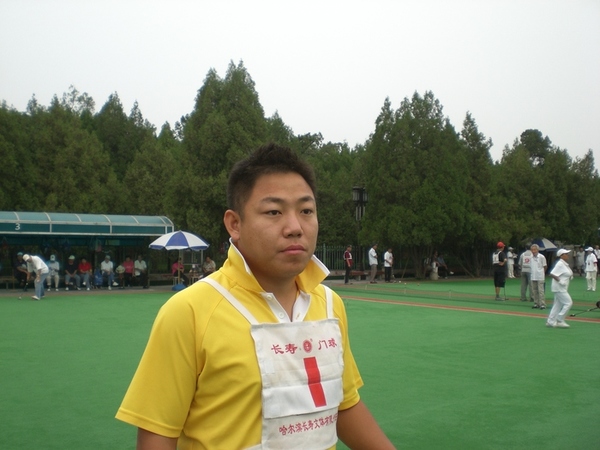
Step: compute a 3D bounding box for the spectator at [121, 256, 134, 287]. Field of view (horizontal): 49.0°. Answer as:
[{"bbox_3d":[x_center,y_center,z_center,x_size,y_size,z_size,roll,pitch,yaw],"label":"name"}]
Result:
[{"bbox_3d":[-6.255,1.713,23.991,0.480,1.190,0.680,1,-2,-23],"label":"spectator"}]

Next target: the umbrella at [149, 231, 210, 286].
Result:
[{"bbox_3d":[-4.295,1.244,23.610,2.200,2.130,2.200,1,-2,-18],"label":"umbrella"}]

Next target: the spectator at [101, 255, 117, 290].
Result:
[{"bbox_3d":[-6.794,1.672,23.441,0.520,1.230,0.700,1,-2,-23],"label":"spectator"}]

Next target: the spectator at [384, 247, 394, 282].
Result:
[{"bbox_3d":[3.967,1.782,29.347,0.380,1.530,0.460,-1,-2,42],"label":"spectator"}]

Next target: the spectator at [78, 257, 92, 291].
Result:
[{"bbox_3d":[-7.555,1.685,23.253,0.500,1.180,0.680,1,-2,-23],"label":"spectator"}]

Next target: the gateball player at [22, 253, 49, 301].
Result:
[{"bbox_3d":[-8.076,1.575,20.171,0.820,1.390,0.520,0,-2,-13],"label":"gateball player"}]

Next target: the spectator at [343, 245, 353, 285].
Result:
[{"bbox_3d":[2.046,1.679,27.925,0.380,1.650,0.460,-1,-2,21],"label":"spectator"}]

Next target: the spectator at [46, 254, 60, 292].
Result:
[{"bbox_3d":[-8.906,1.735,23.819,0.500,1.290,0.750,1,-2,-16],"label":"spectator"}]

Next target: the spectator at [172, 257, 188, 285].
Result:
[{"bbox_3d":[-4.777,1.884,26.417,0.740,1.150,0.460,0,-2,12],"label":"spectator"}]

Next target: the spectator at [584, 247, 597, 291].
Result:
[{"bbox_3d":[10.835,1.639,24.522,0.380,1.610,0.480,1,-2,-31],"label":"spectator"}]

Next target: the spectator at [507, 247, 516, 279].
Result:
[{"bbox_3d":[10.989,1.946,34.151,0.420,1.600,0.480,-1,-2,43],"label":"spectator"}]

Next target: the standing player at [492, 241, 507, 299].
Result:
[{"bbox_3d":[6.031,1.390,19.891,0.440,1.750,0.500,1,-2,-23],"label":"standing player"}]

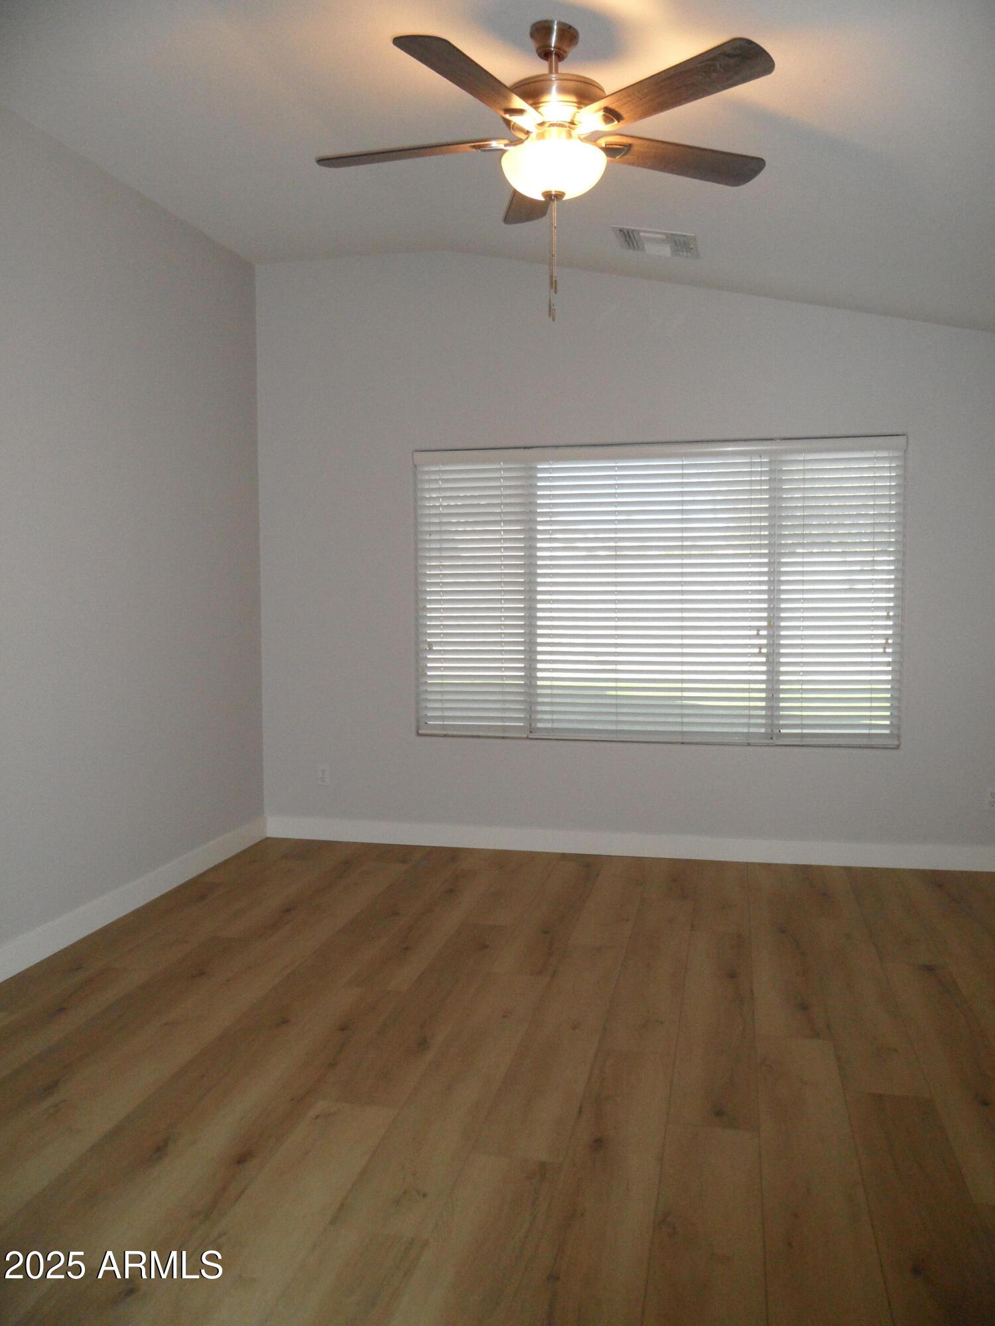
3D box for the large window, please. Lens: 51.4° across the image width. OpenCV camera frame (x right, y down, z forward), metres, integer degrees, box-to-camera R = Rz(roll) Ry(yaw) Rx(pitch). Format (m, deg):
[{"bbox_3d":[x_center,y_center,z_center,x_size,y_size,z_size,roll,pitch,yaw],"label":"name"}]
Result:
[{"bbox_3d":[0.759,-0.350,5.242,2.430,1.490,0.080,0,4,13],"label":"large window"}]

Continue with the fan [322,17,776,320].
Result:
[{"bbox_3d":[0.157,-1.328,2.833,1.280,0.760,1.280,0,4,13],"label":"fan"}]

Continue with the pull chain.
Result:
[{"bbox_3d":[0.155,-1.119,2.844,0.030,0.345,0.030,0,4,13],"label":"pull chain"}]

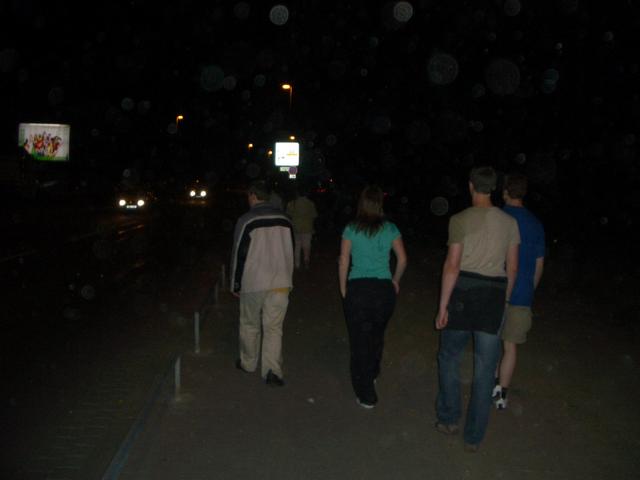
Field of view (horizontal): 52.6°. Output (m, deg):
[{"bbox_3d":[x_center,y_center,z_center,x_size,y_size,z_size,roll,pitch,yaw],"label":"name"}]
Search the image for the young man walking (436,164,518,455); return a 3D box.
[{"bbox_3d":[1.030,0.433,4.230,0.530,1.804,0.470,0,5,-5],"label":"young man walking"}]

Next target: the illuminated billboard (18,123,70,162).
[{"bbox_3d":[-19.148,-6.770,45.000,3.567,2.733,0.400,0,5,-12],"label":"illuminated billboard"}]

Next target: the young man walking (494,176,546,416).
[{"bbox_3d":[1.537,0.384,5.012,0.460,1.790,0.440,0,5,-5],"label":"young man walking"}]

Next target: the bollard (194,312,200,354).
[{"bbox_3d":[-1.221,0.930,6.447,0.052,0.420,0.052,1,5,0],"label":"bollard"}]

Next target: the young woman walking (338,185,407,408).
[{"bbox_3d":[0.404,0.429,5.004,0.500,1.679,0.400,0,5,-4],"label":"young woman walking"}]

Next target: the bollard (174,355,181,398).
[{"bbox_3d":[-1.128,1.084,5.117,0.050,0.323,0.050,1,5,0],"label":"bollard"}]

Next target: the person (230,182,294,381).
[{"bbox_3d":[-0.502,0.356,5.586,0.520,1.714,0.460,0,5,-13],"label":"person"}]

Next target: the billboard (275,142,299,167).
[{"bbox_3d":[-2.588,-6.599,50.000,1.777,1.793,0.250,0,5,-4],"label":"billboard"}]

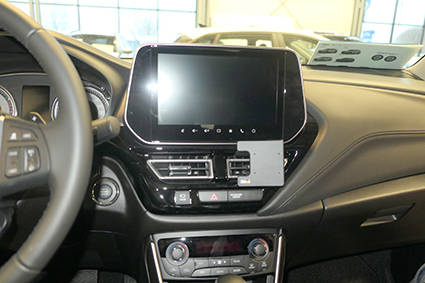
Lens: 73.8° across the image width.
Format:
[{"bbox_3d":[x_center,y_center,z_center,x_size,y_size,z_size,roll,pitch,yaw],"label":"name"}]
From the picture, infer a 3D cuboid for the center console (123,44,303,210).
[{"bbox_3d":[-0.001,-0.021,0.512,0.300,0.275,0.100,0,3,-6],"label":"center console"}]

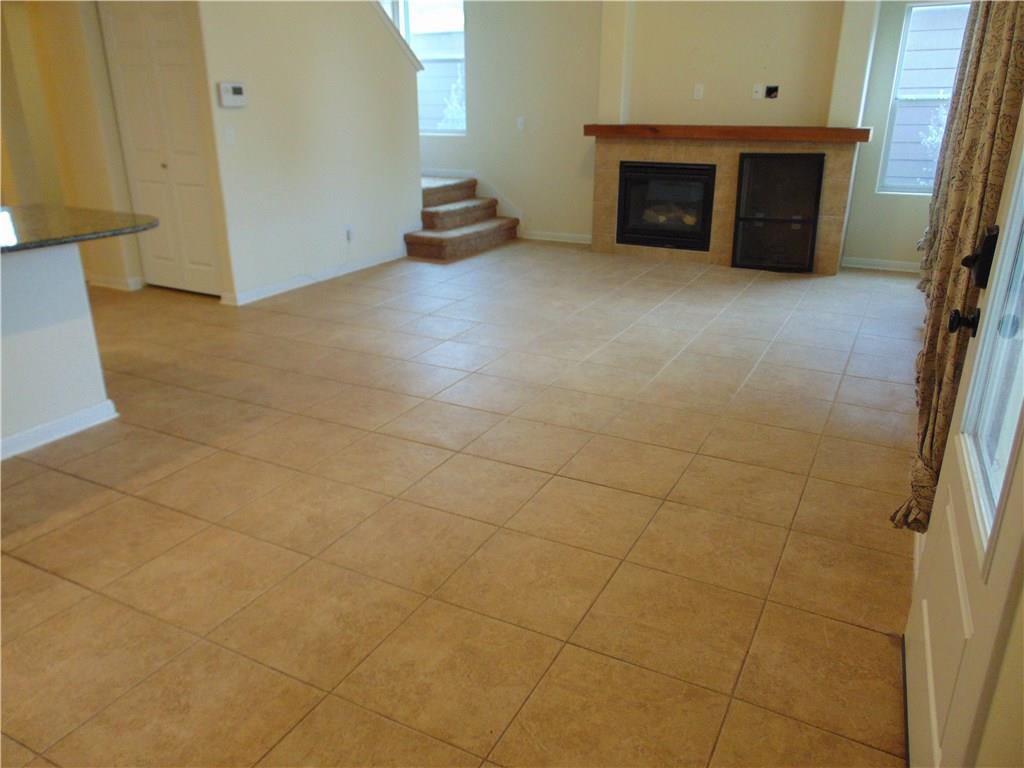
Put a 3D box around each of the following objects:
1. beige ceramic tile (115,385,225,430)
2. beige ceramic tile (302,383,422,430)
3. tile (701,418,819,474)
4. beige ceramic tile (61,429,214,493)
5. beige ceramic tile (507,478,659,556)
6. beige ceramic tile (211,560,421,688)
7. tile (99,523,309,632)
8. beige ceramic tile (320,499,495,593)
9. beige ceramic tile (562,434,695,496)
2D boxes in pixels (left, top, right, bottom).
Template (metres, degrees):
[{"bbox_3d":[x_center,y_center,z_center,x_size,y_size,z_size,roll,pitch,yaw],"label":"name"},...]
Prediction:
[{"bbox_3d":[-1.731,0.115,3.687,0.447,0.010,0.447,10,22,26],"label":"beige ceramic tile"},{"bbox_3d":[-0.708,0.115,3.606,0.440,0.012,0.440,10,23,26],"label":"beige ceramic tile"},{"bbox_3d":[1.102,0.269,3.278,0.452,0.010,0.452,10,23,26],"label":"tile"},{"bbox_3d":[-1.600,0.316,3.167,0.452,0.010,0.452,10,23,26],"label":"beige ceramic tile"},{"bbox_3d":[0.267,0.477,2.712,0.454,0.010,0.454,10,23,26],"label":"beige ceramic tile"},{"bbox_3d":[-0.561,0.684,2.166,0.452,0.010,0.452,10,23,26],"label":"beige ceramic tile"},{"bbox_3d":[-0.969,0.612,2.358,0.454,0.010,0.454,10,23,26],"label":"tile"},{"bbox_3d":[-0.351,0.544,2.535,0.454,0.010,0.454,10,23,26],"label":"beige ceramic tile"},{"bbox_3d":[0.472,0.328,3.019,0.440,0.012,0.440,10,23,26],"label":"beige ceramic tile"}]

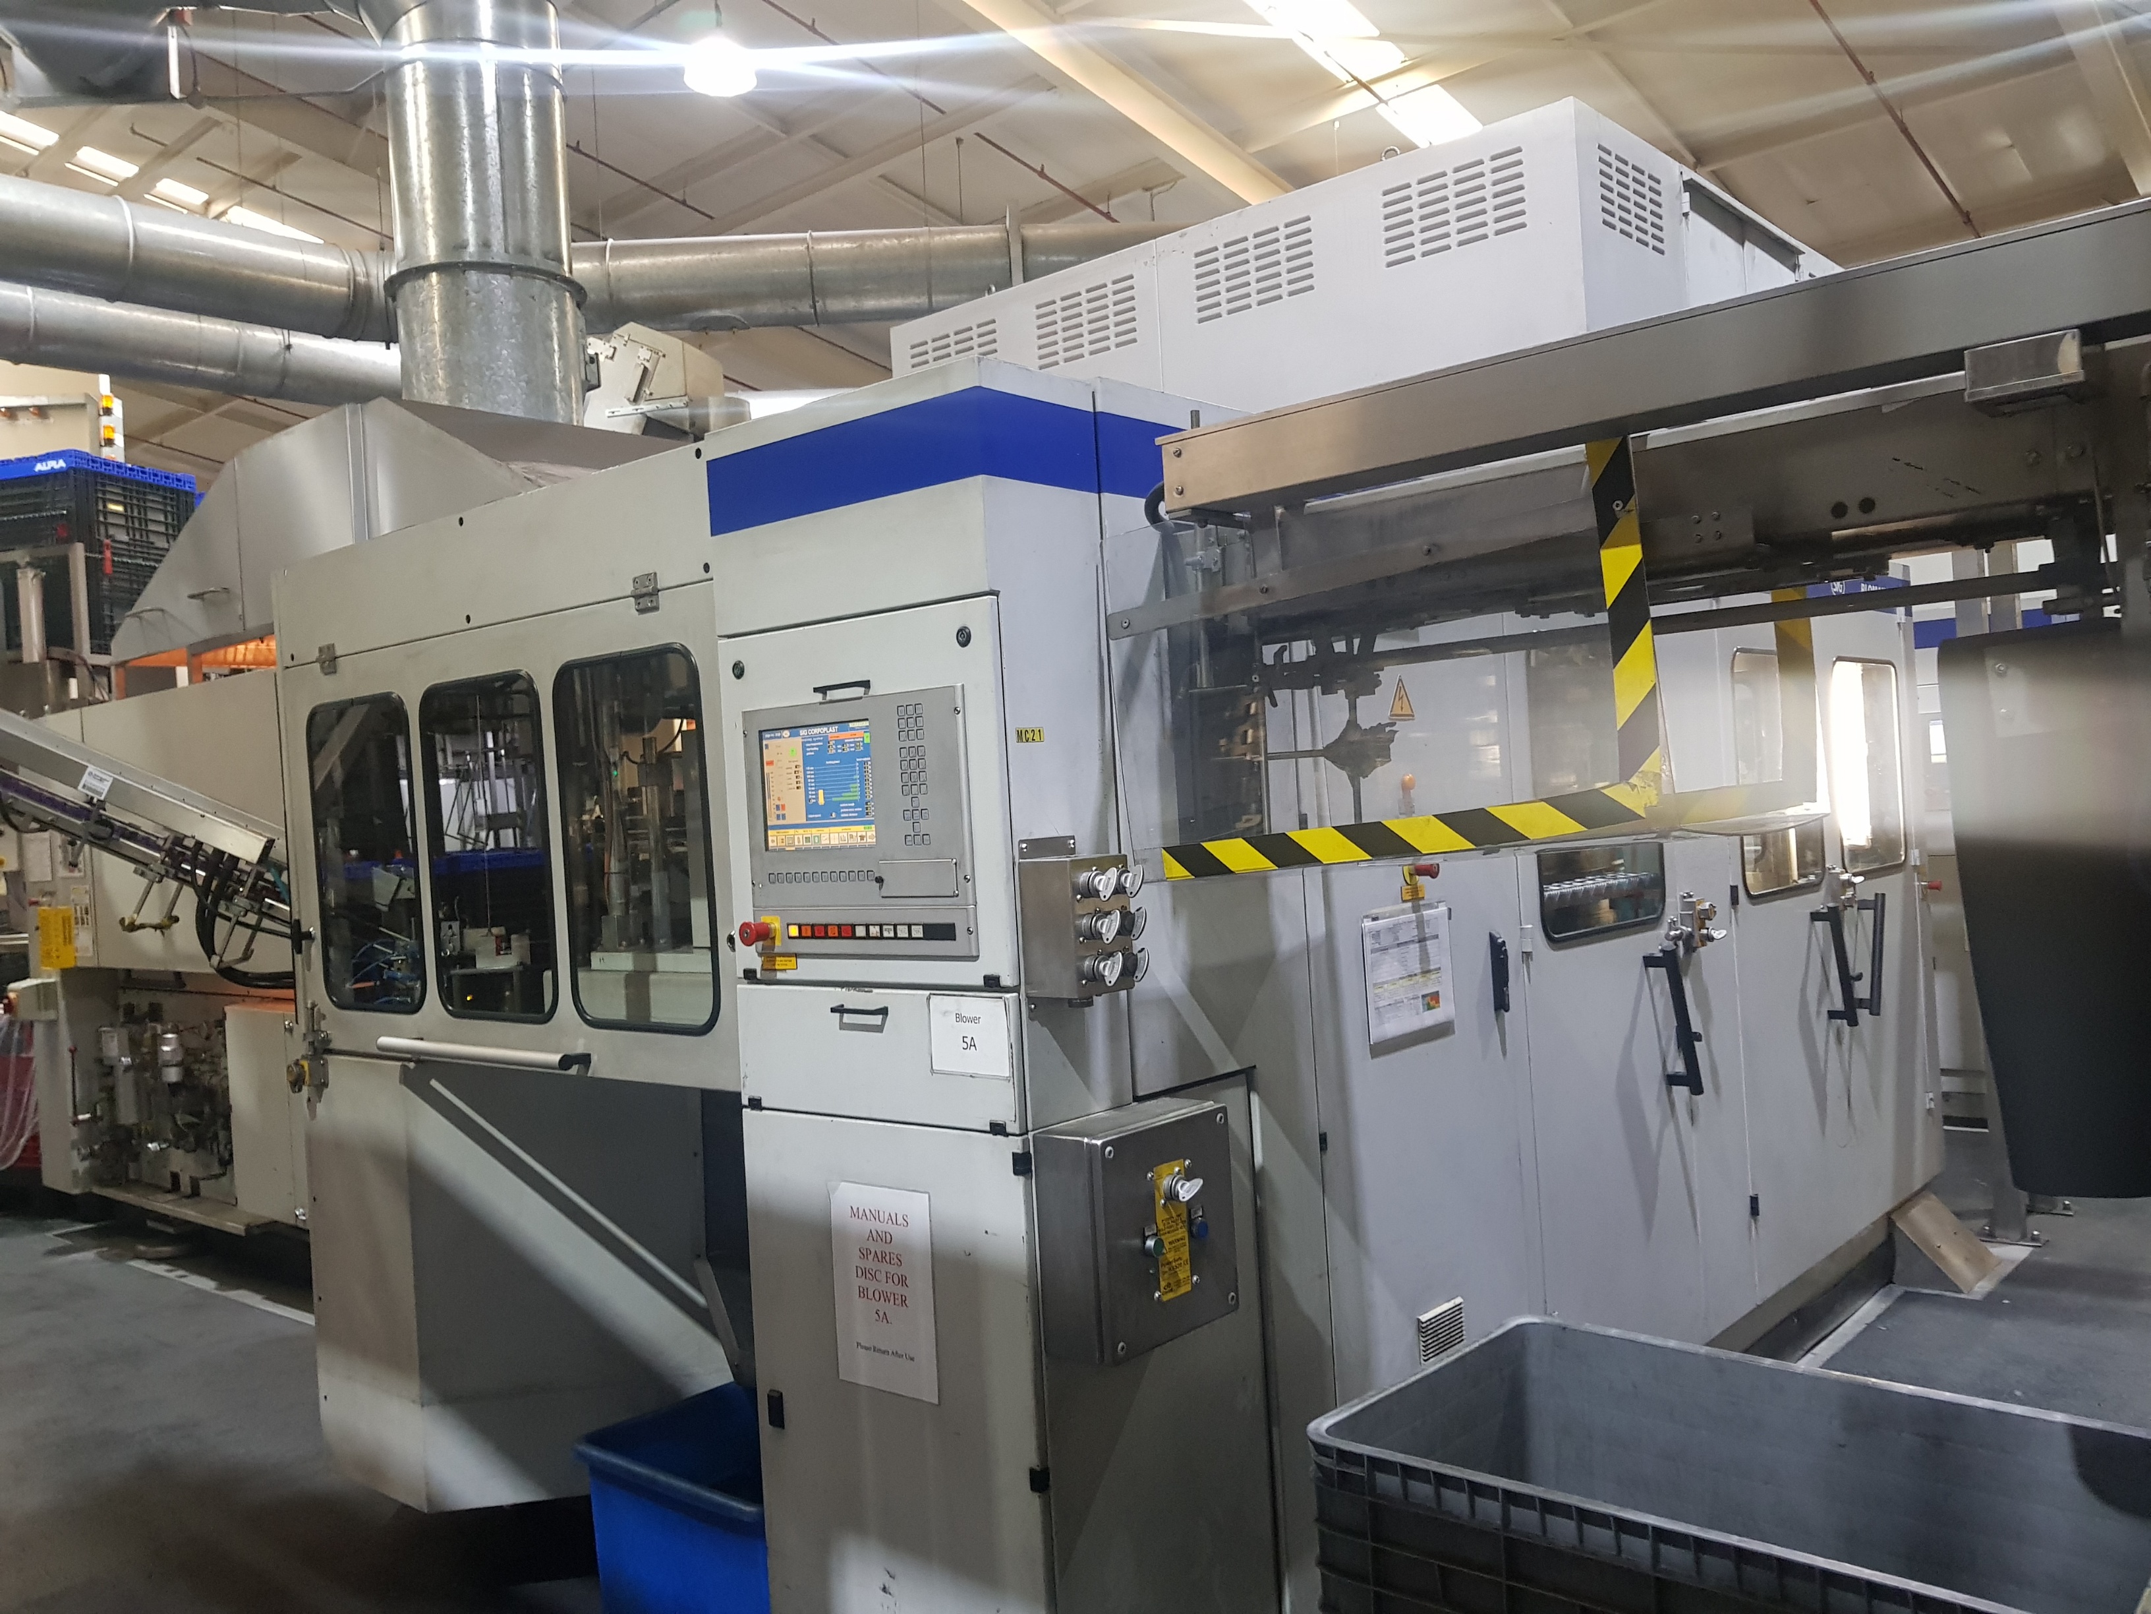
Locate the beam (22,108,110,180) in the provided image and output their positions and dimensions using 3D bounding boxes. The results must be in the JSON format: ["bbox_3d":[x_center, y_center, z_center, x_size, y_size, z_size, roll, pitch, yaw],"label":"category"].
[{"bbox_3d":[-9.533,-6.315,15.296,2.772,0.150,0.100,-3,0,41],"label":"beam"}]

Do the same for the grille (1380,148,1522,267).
[{"bbox_3d":[0.903,-1.429,3.866,0.365,0.188,0.020,-3,0,40],"label":"grille"}]

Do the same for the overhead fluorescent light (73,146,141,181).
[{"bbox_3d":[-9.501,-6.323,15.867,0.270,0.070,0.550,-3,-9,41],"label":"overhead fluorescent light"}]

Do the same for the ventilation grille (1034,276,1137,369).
[{"bbox_3d":[0.029,-1.376,4.595,0.358,0.189,0.020,-3,0,40],"label":"ventilation grille"}]

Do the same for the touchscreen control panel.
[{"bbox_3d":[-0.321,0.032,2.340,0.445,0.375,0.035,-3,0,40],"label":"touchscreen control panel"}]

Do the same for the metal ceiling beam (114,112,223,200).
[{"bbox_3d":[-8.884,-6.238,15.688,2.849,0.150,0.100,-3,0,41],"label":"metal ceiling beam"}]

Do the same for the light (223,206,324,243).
[{"bbox_3d":[-8.474,-6.133,17.066,0.270,0.070,0.950,-3,-9,41],"label":"light"}]

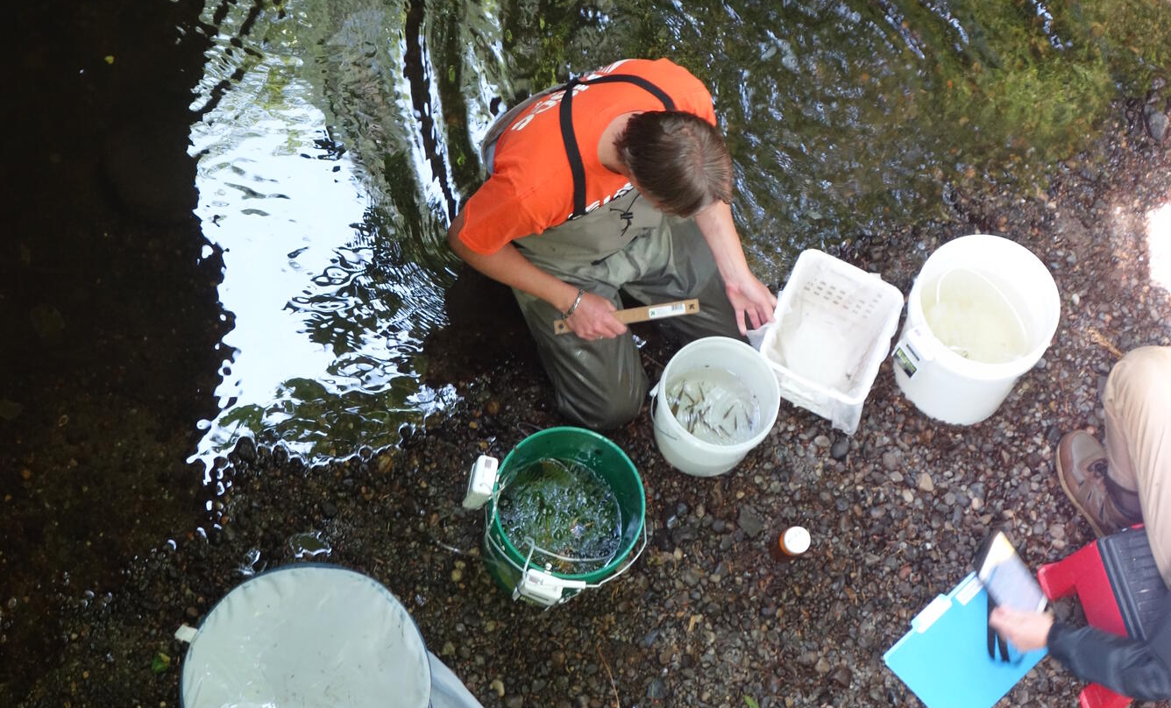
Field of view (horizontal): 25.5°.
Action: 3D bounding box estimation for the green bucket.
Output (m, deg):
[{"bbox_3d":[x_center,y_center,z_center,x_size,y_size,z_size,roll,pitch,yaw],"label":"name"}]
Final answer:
[{"bbox_3d":[-0.054,0.348,5.240,0.303,0.367,0.303,2,68,-6],"label":"green bucket"}]

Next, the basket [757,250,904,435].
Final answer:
[{"bbox_3d":[0.520,-0.031,5.579,0.245,0.150,0.285,25,67,3],"label":"basket"}]

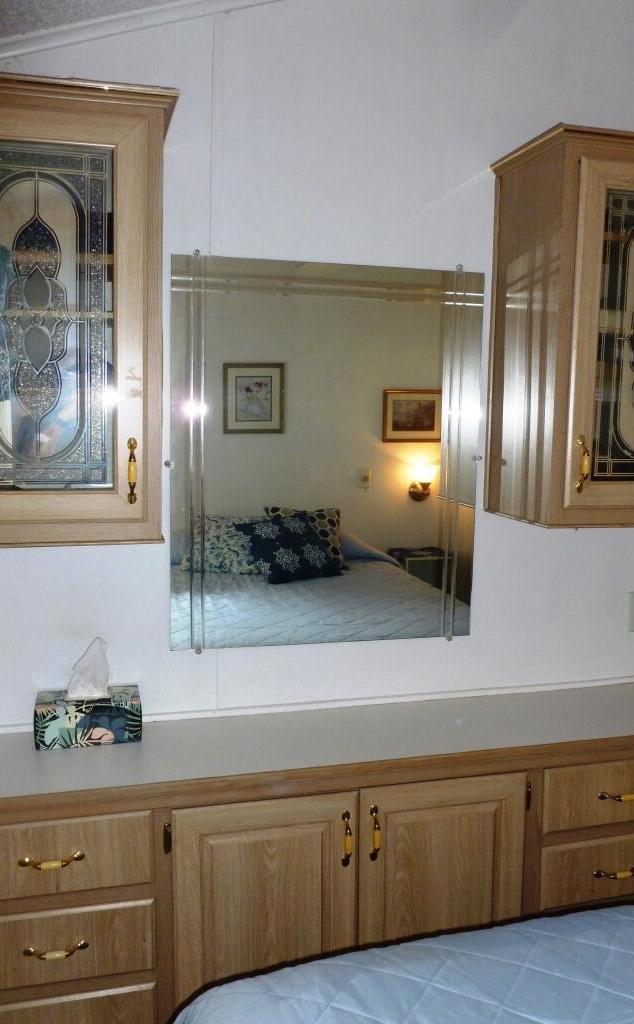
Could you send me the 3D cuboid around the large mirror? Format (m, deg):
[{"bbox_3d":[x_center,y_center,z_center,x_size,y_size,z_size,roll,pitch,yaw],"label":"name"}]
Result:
[{"bbox_3d":[0.038,-0.129,2.005,0.765,0.917,0.012,-1,7,-14],"label":"large mirror"}]

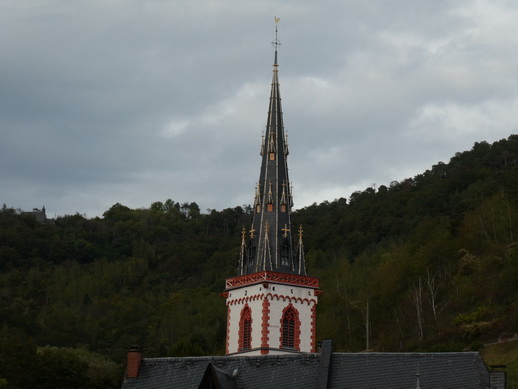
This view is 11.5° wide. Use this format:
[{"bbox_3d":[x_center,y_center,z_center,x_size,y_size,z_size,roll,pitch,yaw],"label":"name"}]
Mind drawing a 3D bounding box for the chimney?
[{"bbox_3d":[-5.039,6.805,104.658,0.421,1.310,0.485,-2,-12,17],"label":"chimney"}]

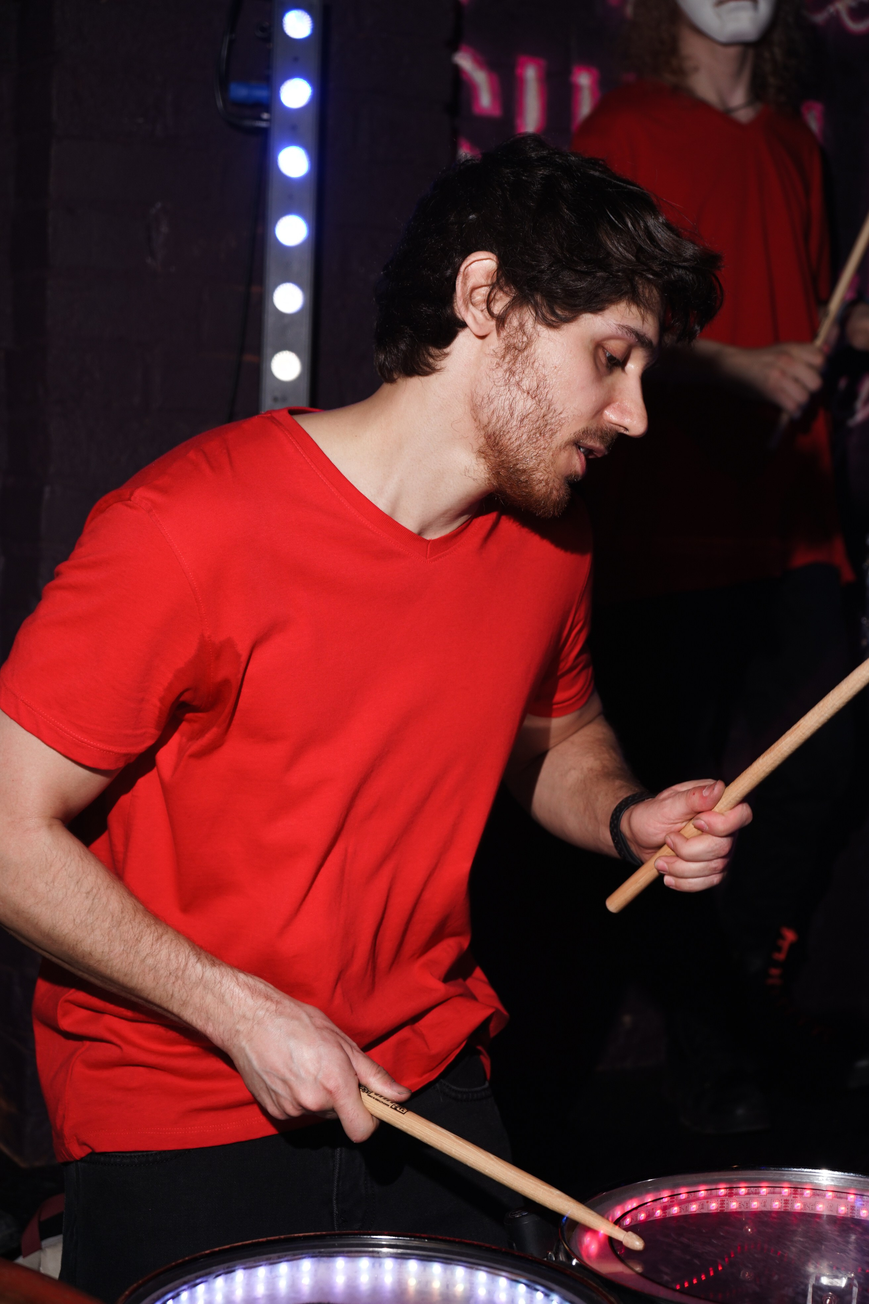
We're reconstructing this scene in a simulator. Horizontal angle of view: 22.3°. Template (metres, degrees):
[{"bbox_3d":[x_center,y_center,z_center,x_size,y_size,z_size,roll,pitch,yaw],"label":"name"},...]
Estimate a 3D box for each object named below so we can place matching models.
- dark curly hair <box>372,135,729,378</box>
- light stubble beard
[{"bbox_3d":[0.086,-0.268,1.680,0.240,0.226,0.190,29,5,6],"label":"dark curly hair"},{"bbox_3d":[0.081,-0.173,1.680,0.112,0.116,0.142,29,5,6],"label":"light stubble beard"}]

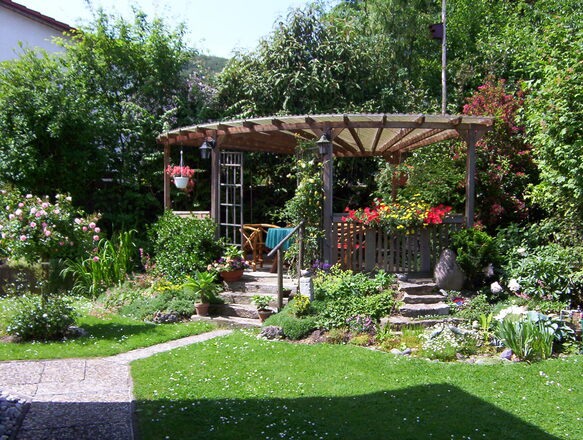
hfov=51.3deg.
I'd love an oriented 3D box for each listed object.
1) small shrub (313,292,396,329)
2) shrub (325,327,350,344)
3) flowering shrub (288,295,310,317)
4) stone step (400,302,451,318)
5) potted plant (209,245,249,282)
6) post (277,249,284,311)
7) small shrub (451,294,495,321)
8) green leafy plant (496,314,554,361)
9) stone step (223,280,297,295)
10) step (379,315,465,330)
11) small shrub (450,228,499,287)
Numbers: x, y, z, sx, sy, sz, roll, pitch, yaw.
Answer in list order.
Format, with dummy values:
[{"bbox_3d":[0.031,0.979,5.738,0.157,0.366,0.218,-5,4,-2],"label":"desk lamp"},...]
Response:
[{"bbox_3d":[0.897,1.288,8.650,1.200,0.450,0.800,0,1,0],"label":"small shrub"},{"bbox_3d":[0.596,1.537,8.050,0.310,0.180,0.280,0,3,0],"label":"shrub"},{"bbox_3d":[0.112,1.196,8.500,0.310,0.300,0.300,0,1,0],"label":"flowering shrub"},{"bbox_3d":[1.871,1.287,8.550,0.740,0.140,0.400,0,3,0],"label":"stone step"},{"bbox_3d":[-0.974,0.673,9.400,0.600,0.540,0.540,0,3,0],"label":"potted plant"},{"bbox_3d":[-0.154,0.839,8.500,0.085,0.880,0.085,0,1,0],"label":"post"},{"bbox_3d":[2.620,1.267,8.700,0.640,0.380,0.550,0,1,0],"label":"small shrub"},{"bbox_3d":[2.722,1.360,7.100,0.620,0.450,0.460,0,4,0],"label":"green leafy plant"},{"bbox_3d":[-0.503,1.049,9.550,1.100,0.130,0.420,1,4,18],"label":"stone step"},{"bbox_3d":[1.832,1.449,8.500,1.150,0.120,0.380,0,4,-7],"label":"step"},{"bbox_3d":[2.786,0.571,9.250,0.710,0.860,0.660,0,3,0],"label":"small shrub"}]

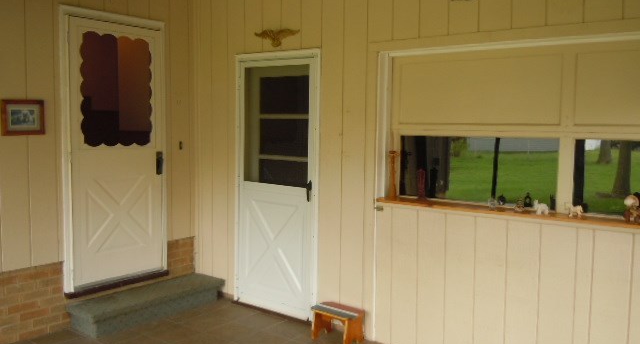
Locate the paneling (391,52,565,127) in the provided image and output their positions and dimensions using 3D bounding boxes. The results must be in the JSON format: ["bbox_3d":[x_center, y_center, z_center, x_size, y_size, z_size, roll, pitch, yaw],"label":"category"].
[{"bbox_3d":[1.028,-0.529,3.686,1.090,0.425,0.030,4,5,36],"label":"paneling"}]

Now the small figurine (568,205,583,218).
[{"bbox_3d":[1.547,0.240,3.341,0.077,0.075,0.035,5,6,44],"label":"small figurine"}]

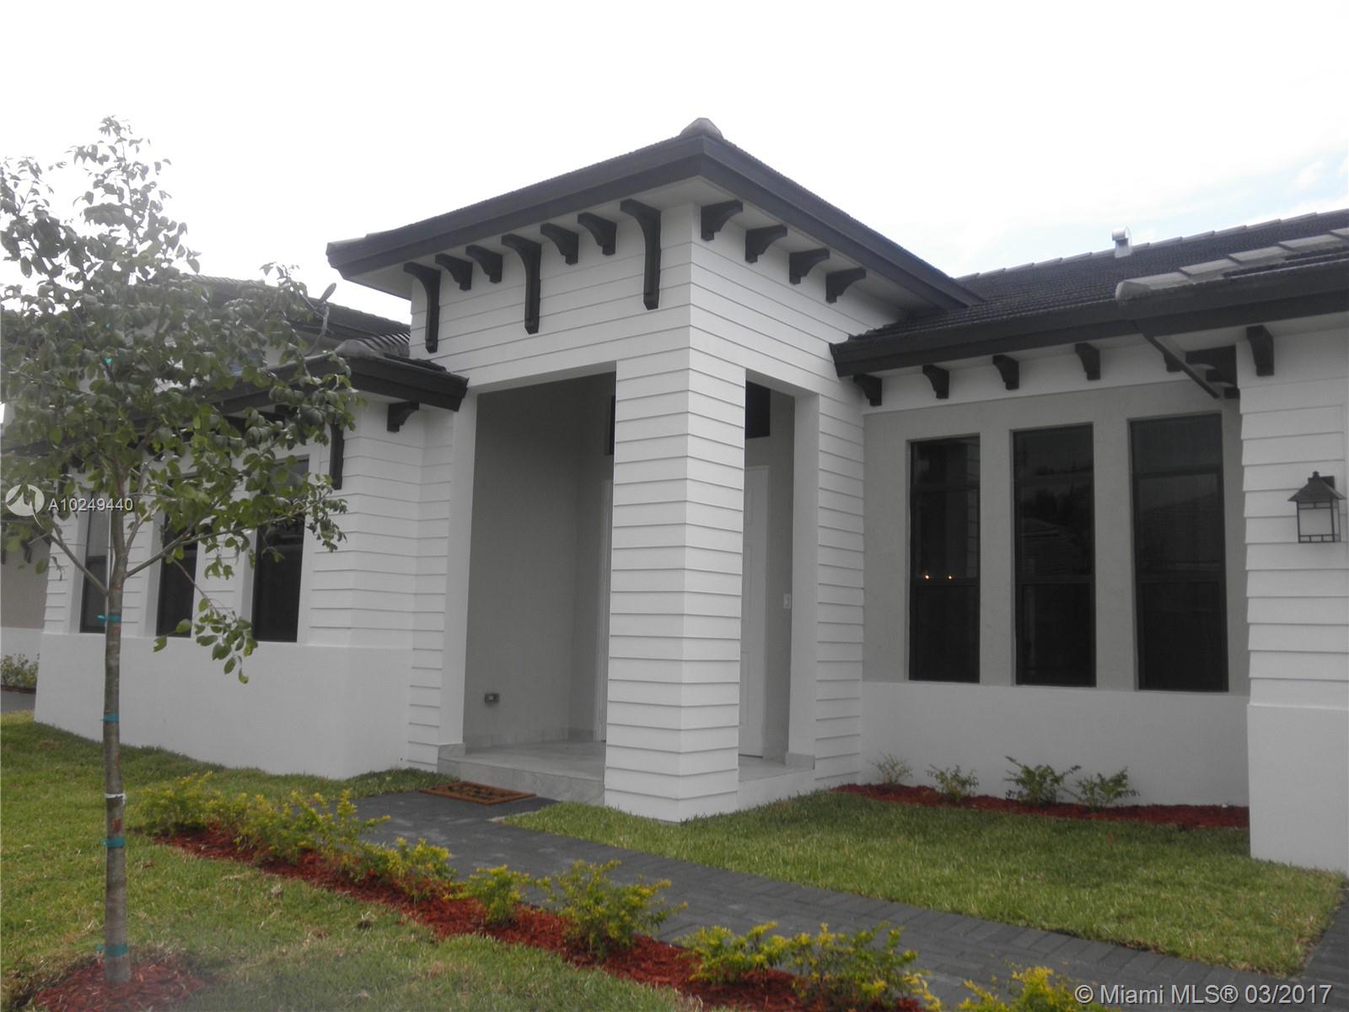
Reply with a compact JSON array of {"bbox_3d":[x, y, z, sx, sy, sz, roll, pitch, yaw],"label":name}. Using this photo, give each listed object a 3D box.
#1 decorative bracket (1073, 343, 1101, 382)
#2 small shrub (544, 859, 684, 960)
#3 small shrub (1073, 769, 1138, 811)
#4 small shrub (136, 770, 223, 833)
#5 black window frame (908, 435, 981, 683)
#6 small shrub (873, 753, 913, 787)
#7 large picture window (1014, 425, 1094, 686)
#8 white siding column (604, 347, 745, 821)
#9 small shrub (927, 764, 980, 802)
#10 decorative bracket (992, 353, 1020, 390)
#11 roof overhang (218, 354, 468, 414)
[{"bbox_3d":[3.125,-1.081,8.247,0.094,0.234,0.280,-4,-8,38],"label":"decorative bracket"},{"bbox_3d":[-0.258,1.718,4.676,0.586,0.375,0.516,2,-7,-3],"label":"small shrub"},{"bbox_3d":[3.074,2.033,7.778,0.420,0.281,0.336,-1,-7,21],"label":"small shrub"},{"bbox_3d":[-2.940,1.766,6.471,0.480,0.360,0.480,-4,-9,38],"label":"small shrub"},{"bbox_3d":[2.258,0.447,9.068,0.617,2.006,0.100,-4,-8,38],"label":"black window frame"},{"bbox_3d":[1.742,2.108,8.715,0.300,0.270,0.300,2,-7,0],"label":"small shrub"},{"bbox_3d":[2.947,0.387,8.394,0.629,1.983,0.111,-4,-9,38],"label":"large picture window"},{"bbox_3d":[0.014,0.553,7.813,0.670,3.180,0.670,-4,-9,38],"label":"white siding column"},{"bbox_3d":[2.118,2.098,8.274,0.390,0.300,0.390,-4,-9,38],"label":"small shrub"},{"bbox_3d":[2.629,-1.048,8.636,0.098,0.231,0.285,-4,-8,38],"label":"decorative bracket"},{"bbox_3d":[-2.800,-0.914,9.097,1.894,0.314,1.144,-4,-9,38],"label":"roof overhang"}]

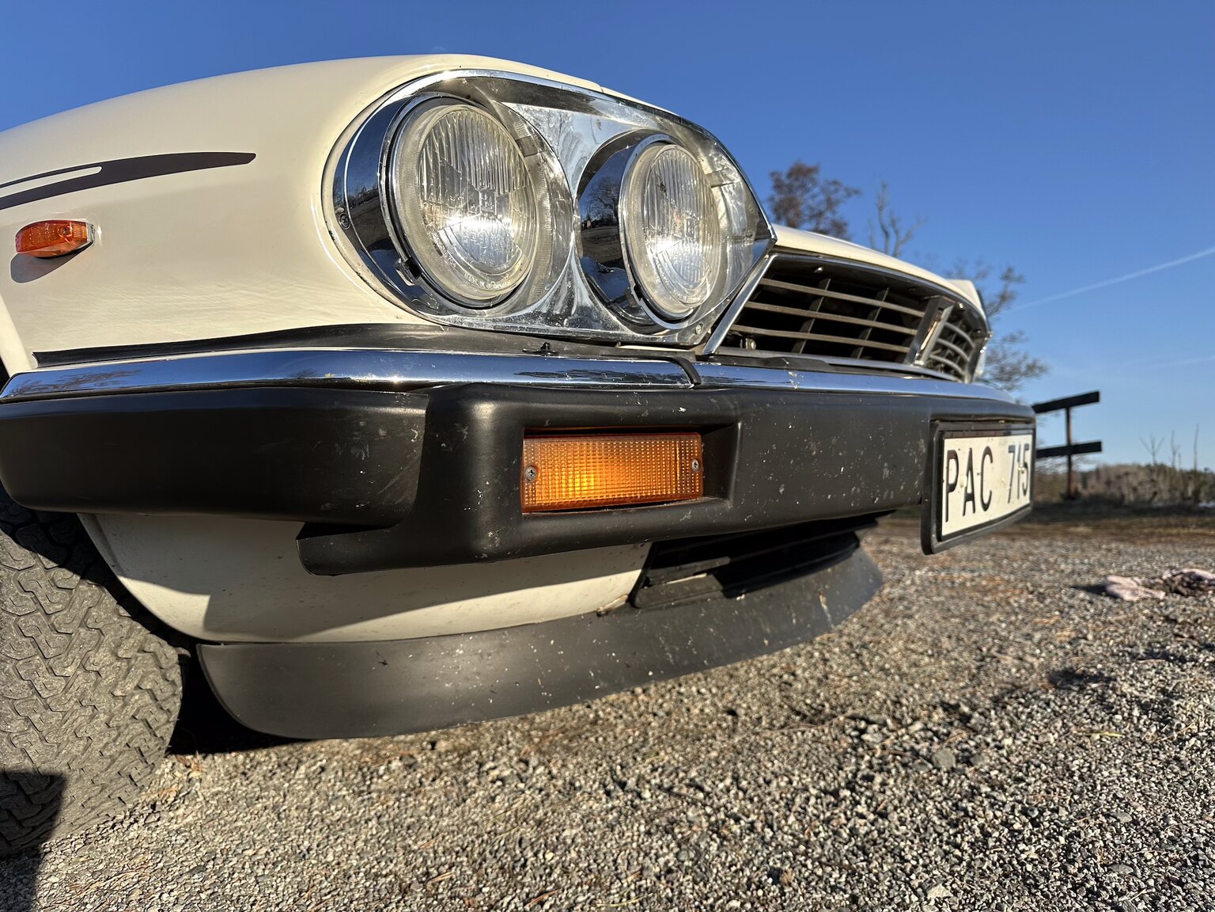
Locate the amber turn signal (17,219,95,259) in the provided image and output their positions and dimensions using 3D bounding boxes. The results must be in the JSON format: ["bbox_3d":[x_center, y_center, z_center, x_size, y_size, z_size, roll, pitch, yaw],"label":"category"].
[{"bbox_3d":[-0.482,-0.190,0.735,0.090,0.030,0.024,0,1,31],"label":"amber turn signal"}]

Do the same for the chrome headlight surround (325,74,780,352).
[{"bbox_3d":[-0.008,-0.187,0.668,0.115,0.190,0.425,0,2,44],"label":"chrome headlight surround"}]

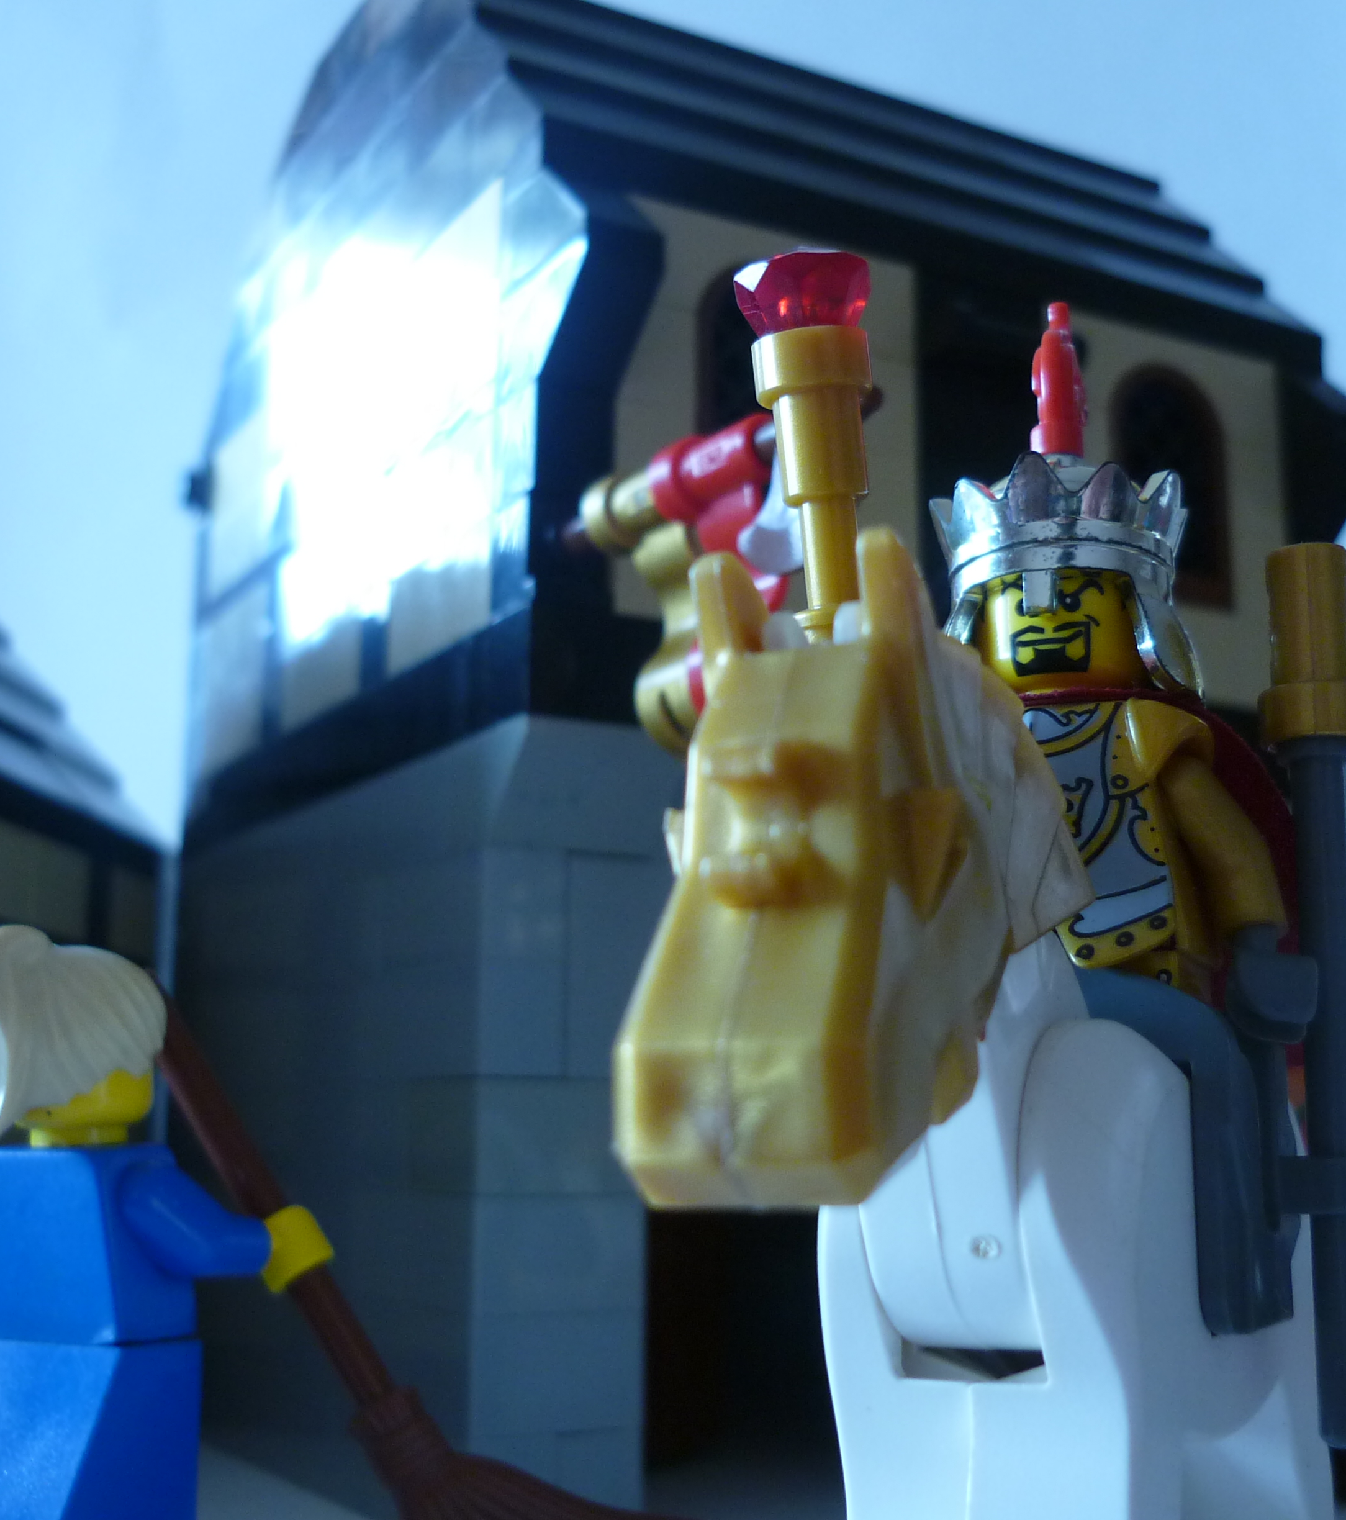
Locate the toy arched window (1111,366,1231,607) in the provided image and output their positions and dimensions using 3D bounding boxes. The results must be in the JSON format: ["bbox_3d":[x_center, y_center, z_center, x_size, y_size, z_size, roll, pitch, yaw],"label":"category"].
[{"bbox_3d":[0.049,-0.028,0.200,0.016,0.025,0.008,6,-12,-29],"label":"toy arched window"}]

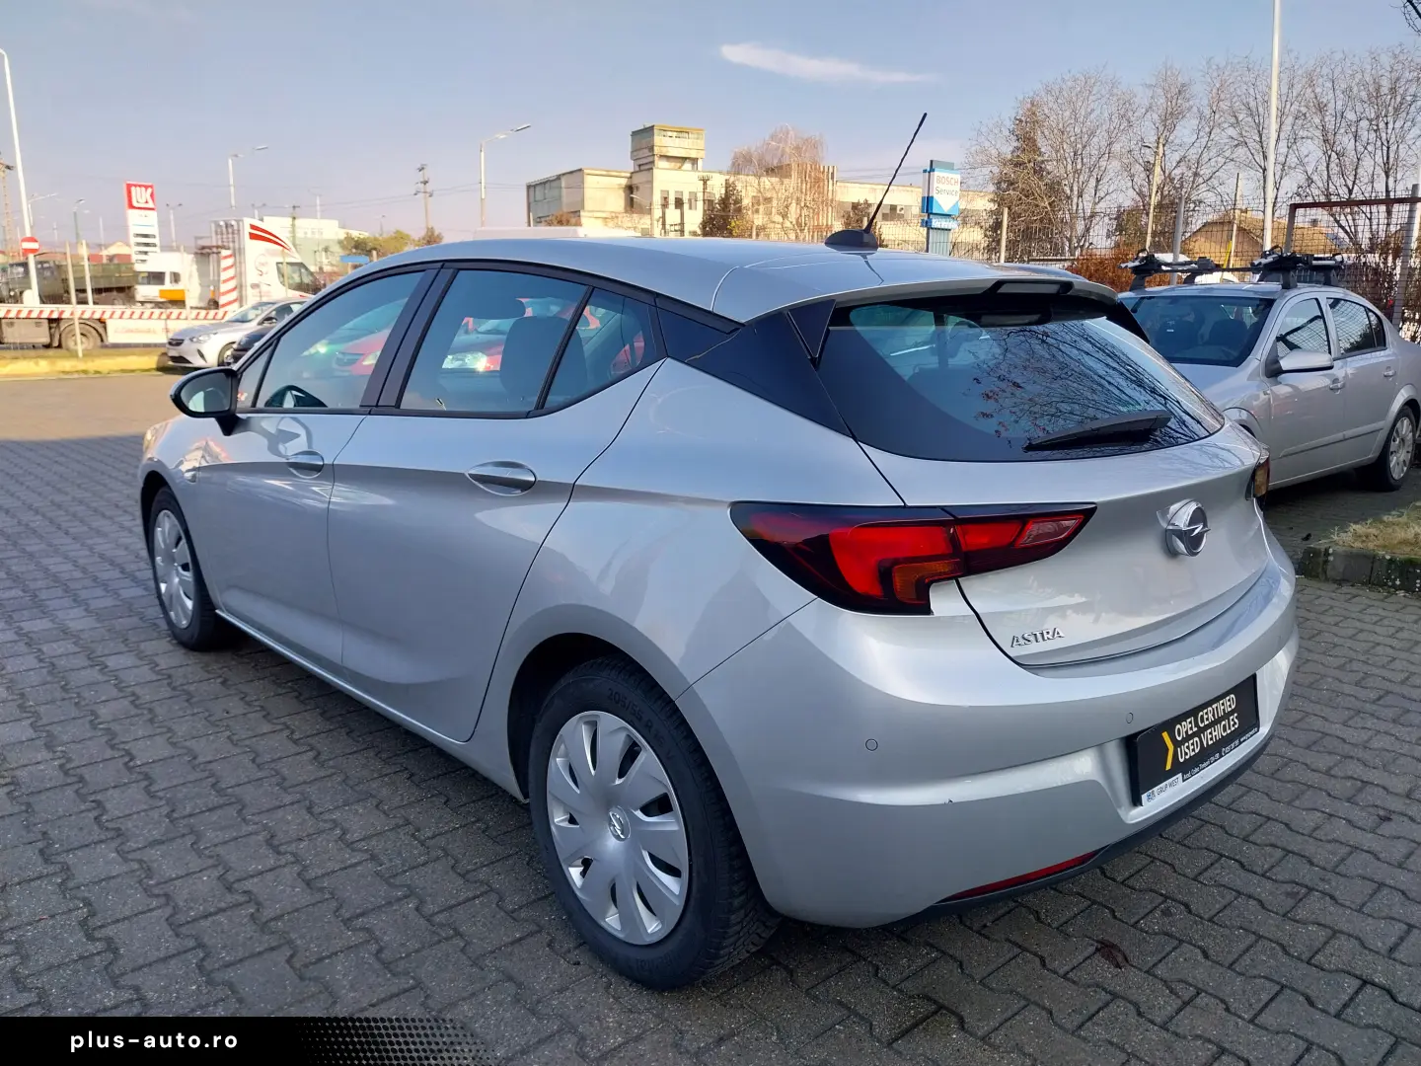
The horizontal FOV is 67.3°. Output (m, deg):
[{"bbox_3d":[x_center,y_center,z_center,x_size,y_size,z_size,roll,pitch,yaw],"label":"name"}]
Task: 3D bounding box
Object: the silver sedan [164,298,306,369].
[{"bbox_3d":[-9.199,-4.157,22.424,1.780,1.440,4.100,11,16,40],"label":"silver sedan"}]

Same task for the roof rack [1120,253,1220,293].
[{"bbox_3d":[3.274,-1.862,7.611,0.780,0.255,0.410,-10,16,-39],"label":"roof rack"}]

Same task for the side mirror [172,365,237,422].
[{"bbox_3d":[-1.565,-0.433,3.274,0.190,0.157,0.130,-10,16,-41],"label":"side mirror"}]

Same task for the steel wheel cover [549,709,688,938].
[{"bbox_3d":[-0.173,0.546,2.000,0.060,0.438,0.438,-11,16,-41],"label":"steel wheel cover"}]

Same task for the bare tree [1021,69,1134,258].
[{"bbox_3d":[11.606,-10.369,34.812,3.738,8.898,3.738,4,12,17],"label":"bare tree"}]

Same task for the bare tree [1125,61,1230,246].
[{"bbox_3d":[14.293,-10.167,33.862,3.427,8.951,3.427,5,13,21],"label":"bare tree"}]

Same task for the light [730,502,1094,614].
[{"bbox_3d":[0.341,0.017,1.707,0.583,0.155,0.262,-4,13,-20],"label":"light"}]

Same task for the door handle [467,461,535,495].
[{"bbox_3d":[-0.427,-0.110,2.145,0.050,0.060,0.230,-10,16,-41],"label":"door handle"}]

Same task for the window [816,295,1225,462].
[{"bbox_3d":[0.695,-0.324,2.166,1.300,0.100,0.470,-11,57,-41],"label":"window"}]

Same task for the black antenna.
[{"bbox_3d":[0.376,-0.796,2.452,0.075,0.295,0.280,-10,16,-41],"label":"black antenna"}]

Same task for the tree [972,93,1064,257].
[{"bbox_3d":[11.524,-11.778,40.433,3.748,8.822,3.748,0,12,0],"label":"tree"}]

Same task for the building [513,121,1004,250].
[{"bbox_3d":[5.007,-27.531,99.014,40.148,15.330,16.309,-6,13,-27],"label":"building"}]

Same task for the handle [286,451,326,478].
[{"bbox_3d":[-1.087,-0.188,2.866,0.052,0.075,0.240,-11,16,-41],"label":"handle"}]

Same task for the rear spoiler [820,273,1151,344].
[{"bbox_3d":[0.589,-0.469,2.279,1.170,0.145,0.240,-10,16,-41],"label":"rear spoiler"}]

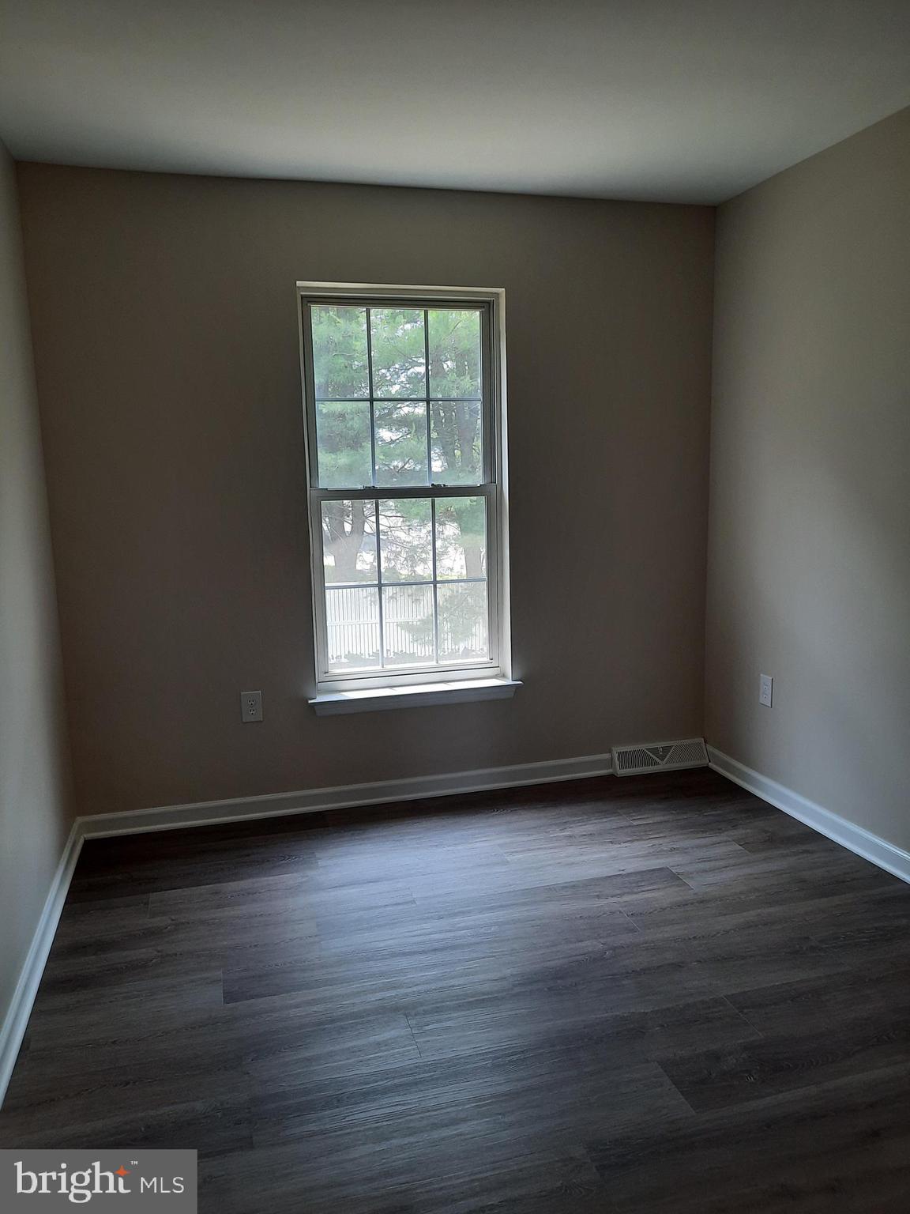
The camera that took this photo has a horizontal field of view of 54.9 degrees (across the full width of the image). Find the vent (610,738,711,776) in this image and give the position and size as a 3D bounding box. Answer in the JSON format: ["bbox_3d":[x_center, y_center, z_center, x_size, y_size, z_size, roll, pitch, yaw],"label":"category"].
[{"bbox_3d":[0.935,0.682,3.970,0.452,0.111,0.060,-4,9,-15],"label":"vent"}]

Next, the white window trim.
[{"bbox_3d":[-0.188,-0.454,3.555,0.827,1.606,0.104,-4,9,-15],"label":"white window trim"}]

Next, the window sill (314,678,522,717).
[{"bbox_3d":[-0.163,0.371,3.676,0.905,0.067,0.128,-4,9,-15],"label":"window sill"}]

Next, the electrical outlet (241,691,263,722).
[{"bbox_3d":[-0.798,0.394,3.454,0.077,0.120,0.009,-4,9,-15],"label":"electrical outlet"}]

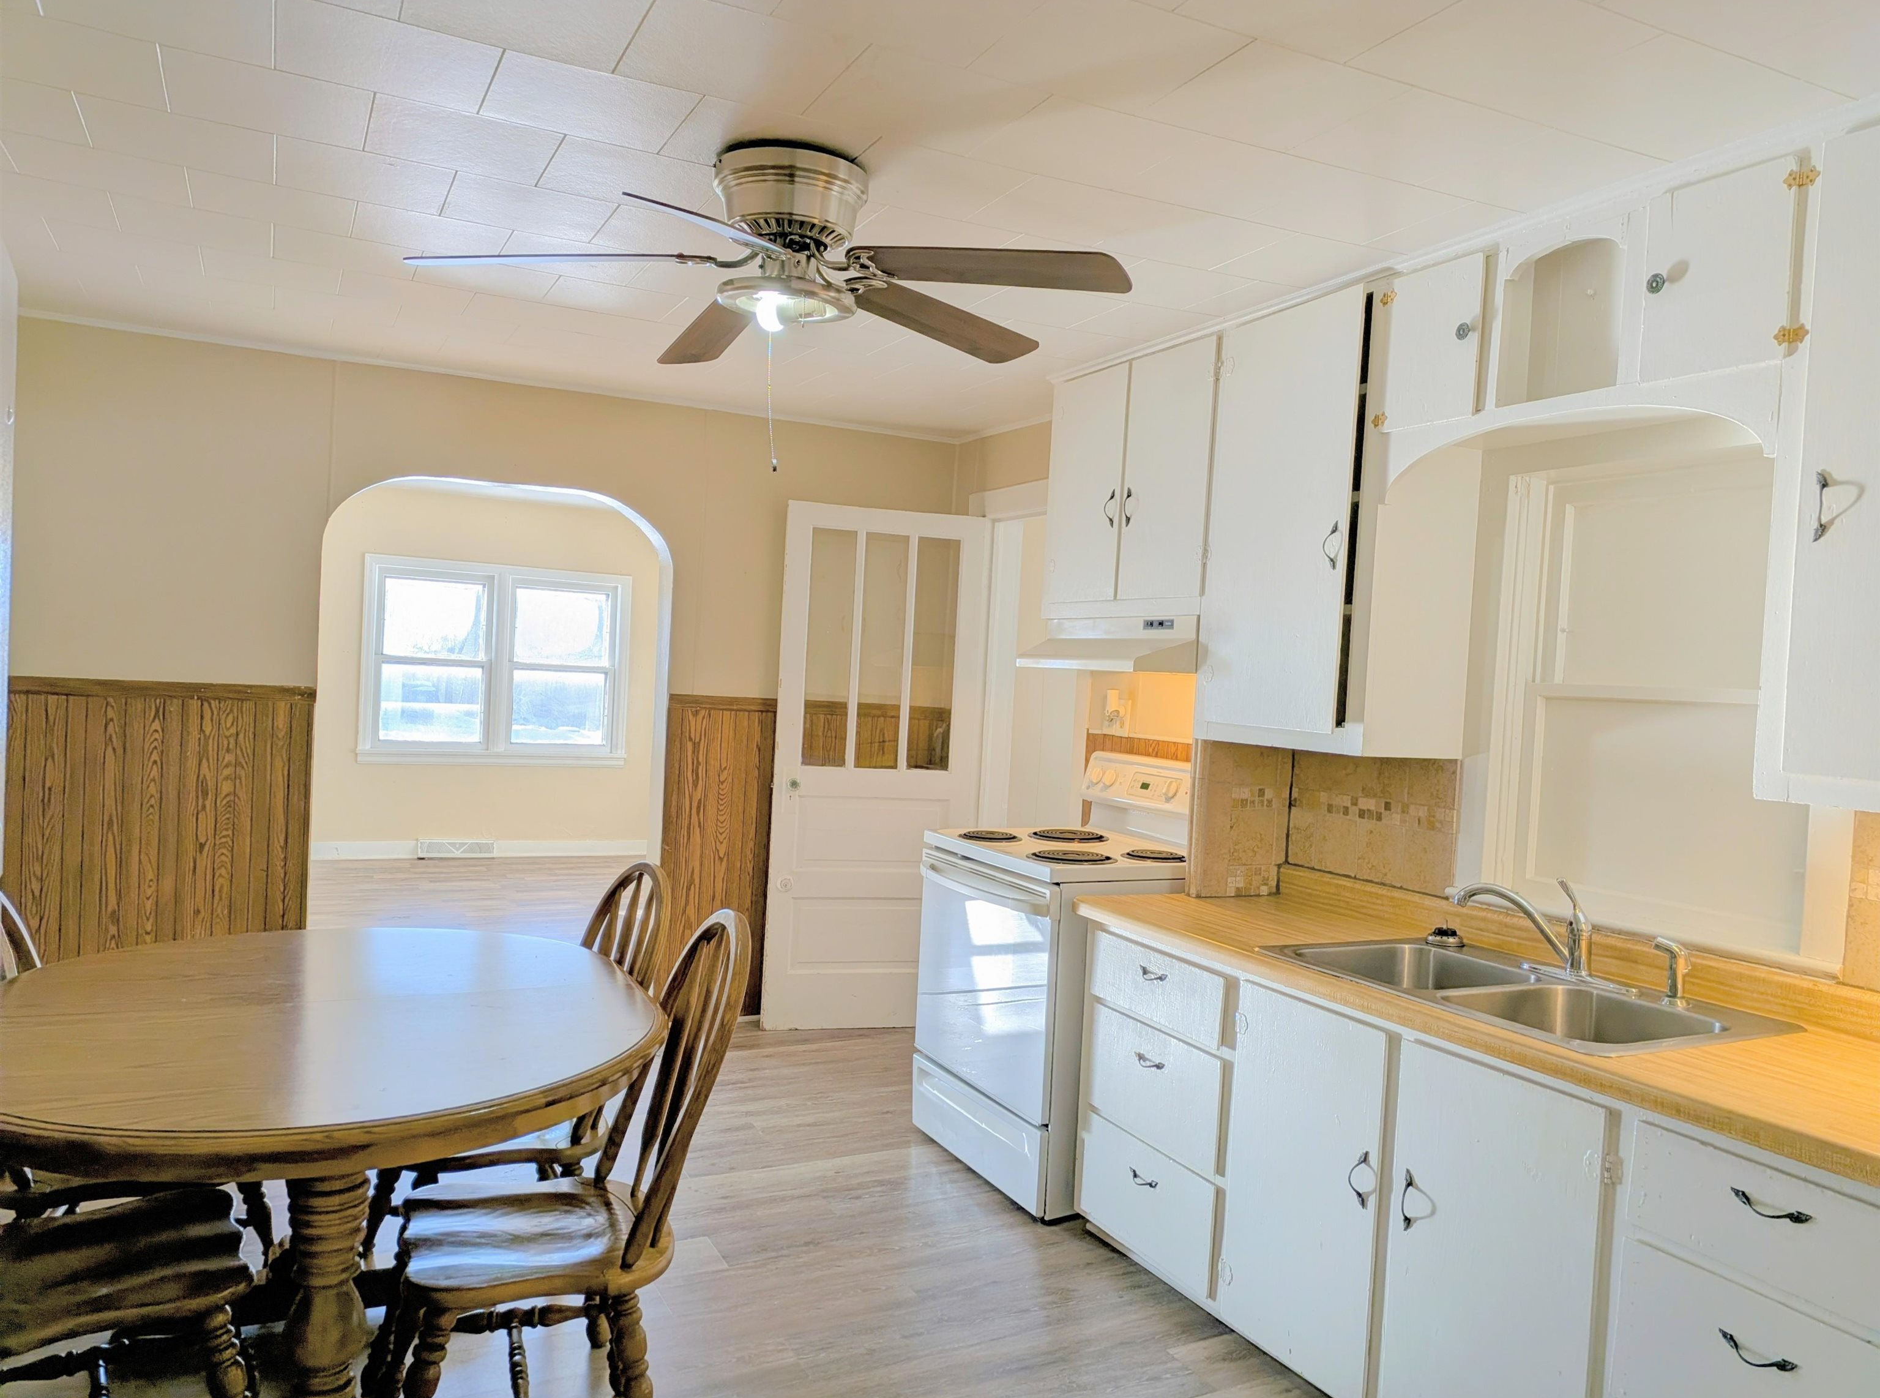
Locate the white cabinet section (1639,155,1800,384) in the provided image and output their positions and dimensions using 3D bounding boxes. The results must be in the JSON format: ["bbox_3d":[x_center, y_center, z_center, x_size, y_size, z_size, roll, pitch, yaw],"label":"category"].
[{"bbox_3d":[1.507,-0.754,2.399,0.295,0.349,0.269,2,1,-28],"label":"white cabinet section"}]

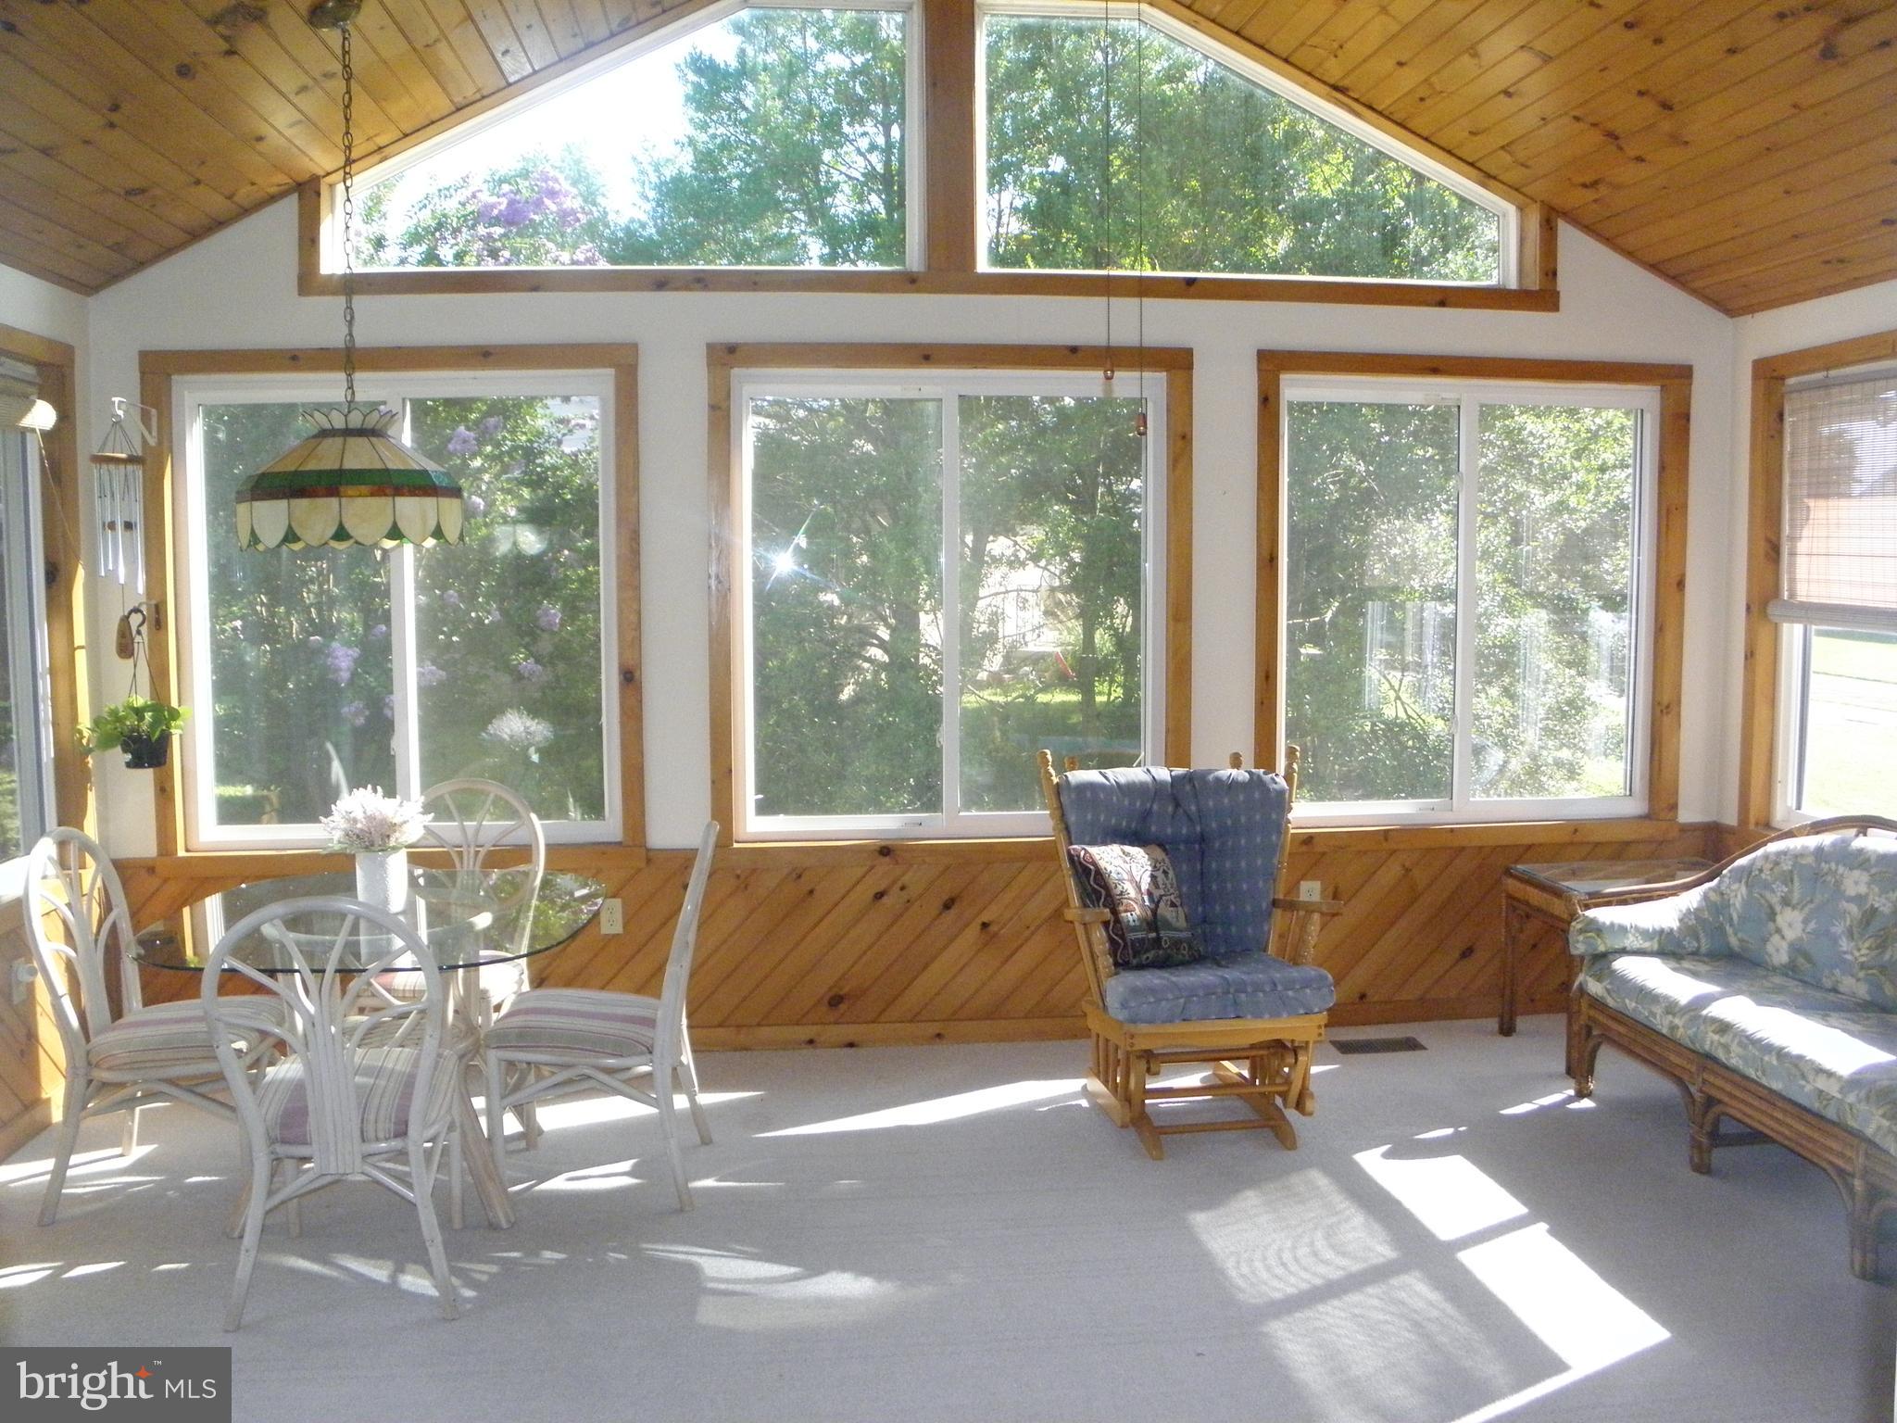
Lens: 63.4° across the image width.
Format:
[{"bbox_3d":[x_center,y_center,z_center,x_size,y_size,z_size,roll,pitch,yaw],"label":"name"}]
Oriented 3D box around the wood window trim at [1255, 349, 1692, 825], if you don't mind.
[{"bbox_3d":[1.768,-0.385,5.118,1.500,1.570,0.080,-1,5,-6],"label":"wood window trim"}]

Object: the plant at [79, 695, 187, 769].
[{"bbox_3d":[-2.388,0.058,4.496,0.310,0.220,0.260,-1,5,-6],"label":"plant"}]

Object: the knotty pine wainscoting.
[{"bbox_3d":[0.042,0.768,5.145,5.390,0.690,0.040,-1,4,-6],"label":"knotty pine wainscoting"}]

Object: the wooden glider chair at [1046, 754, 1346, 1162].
[{"bbox_3d":[0.714,0.643,4.373,0.750,1.030,0.740,-1,5,-9],"label":"wooden glider chair"}]

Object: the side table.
[{"bbox_3d":[2.192,0.797,4.850,0.770,0.580,0.530,-1,5,-6],"label":"side table"}]

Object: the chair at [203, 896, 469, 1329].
[{"bbox_3d":[-1.283,0.799,3.355,0.490,0.920,0.600,-1,4,-10],"label":"chair"}]

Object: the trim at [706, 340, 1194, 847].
[{"bbox_3d":[0.021,-0.375,5.086,1.590,1.630,0.080,-1,4,-6],"label":"trim"}]

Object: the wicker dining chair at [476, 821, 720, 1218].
[{"bbox_3d":[-0.859,0.742,3.883,0.590,0.930,0.490,-1,5,-5],"label":"wicker dining chair"}]

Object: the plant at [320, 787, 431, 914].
[{"bbox_3d":[-1.400,0.341,3.792,0.270,0.308,0.260,-1,4,-6],"label":"plant"}]

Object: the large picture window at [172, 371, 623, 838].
[{"bbox_3d":[-1.708,-0.313,4.783,1.340,1.470,0.100,-1,5,-6],"label":"large picture window"}]

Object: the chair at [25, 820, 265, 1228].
[{"bbox_3d":[-1.971,0.755,3.924,0.600,0.930,0.490,-1,4,-6],"label":"chair"}]

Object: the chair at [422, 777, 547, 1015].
[{"bbox_3d":[-1.442,0.708,4.491,0.490,0.930,0.600,0,4,0],"label":"chair"}]

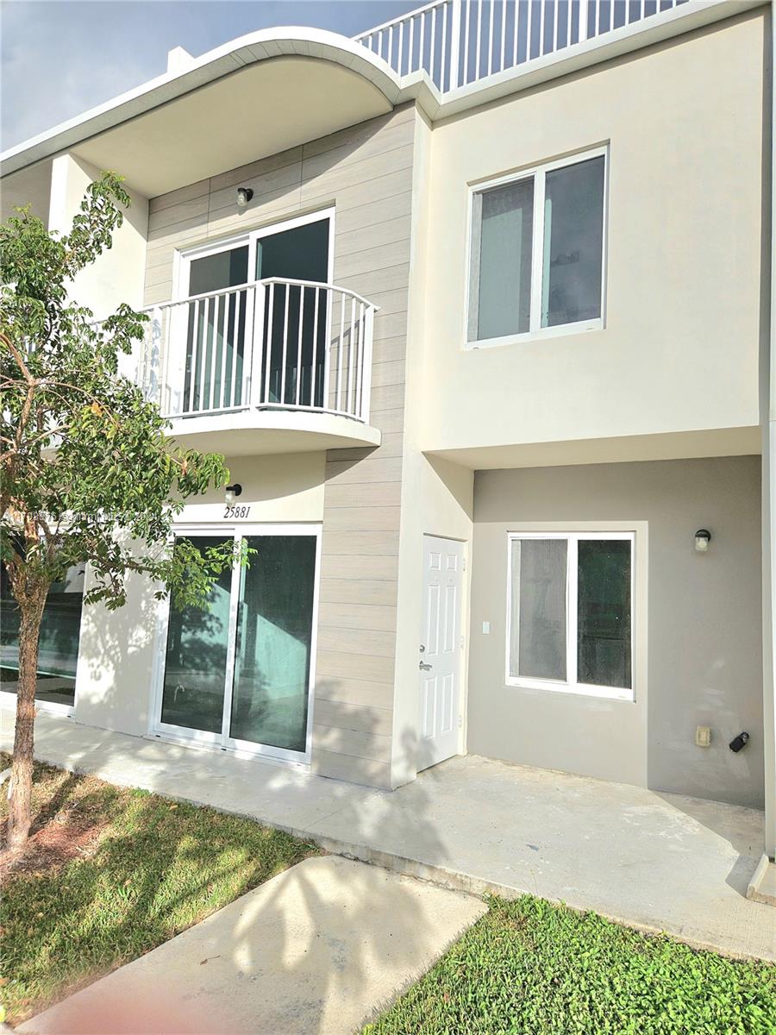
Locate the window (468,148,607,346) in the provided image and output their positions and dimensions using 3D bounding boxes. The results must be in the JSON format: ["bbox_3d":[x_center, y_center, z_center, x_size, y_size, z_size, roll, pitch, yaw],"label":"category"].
[{"bbox_3d":[1.191,-2.157,5.621,1.150,1.452,0.110,-1,-5,31],"label":"window"}]

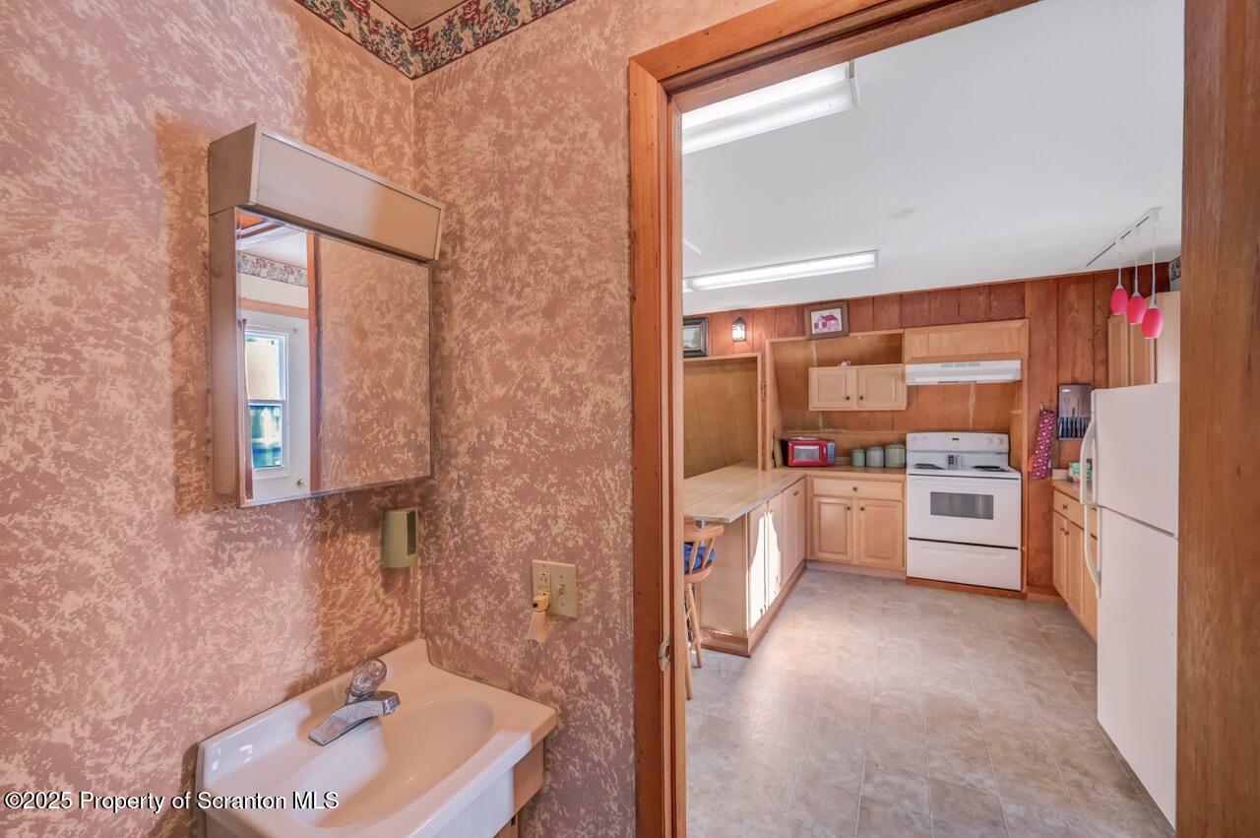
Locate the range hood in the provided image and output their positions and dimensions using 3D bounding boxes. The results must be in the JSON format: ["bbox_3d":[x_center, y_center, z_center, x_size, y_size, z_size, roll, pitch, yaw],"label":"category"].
[{"bbox_3d":[2.669,-0.362,4.247,0.764,0.164,0.420,0,1,28],"label":"range hood"}]

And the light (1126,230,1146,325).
[{"bbox_3d":[2.659,-0.739,2.753,0.107,0.496,0.107,0,1,28],"label":"light"}]

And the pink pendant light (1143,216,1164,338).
[{"bbox_3d":[2.557,-0.691,2.563,0.110,0.601,0.110,0,1,28],"label":"pink pendant light"}]

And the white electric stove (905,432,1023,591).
[{"bbox_3d":[2.748,0.732,4.386,0.762,1.218,0.660,0,1,28],"label":"white electric stove"}]

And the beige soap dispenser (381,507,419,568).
[{"bbox_3d":[-0.544,0.289,1.283,0.058,0.130,0.107,0,1,28],"label":"beige soap dispenser"}]

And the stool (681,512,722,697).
[{"bbox_3d":[0.181,0.934,2.804,0.530,0.920,0.500,0,1,28],"label":"stool"}]

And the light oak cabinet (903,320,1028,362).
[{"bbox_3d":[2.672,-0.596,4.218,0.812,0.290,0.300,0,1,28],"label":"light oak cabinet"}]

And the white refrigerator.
[{"bbox_3d":[2.222,0.622,1.851,0.780,1.520,0.715,0,1,25],"label":"white refrigerator"}]

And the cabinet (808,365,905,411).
[{"bbox_3d":[1.990,-0.264,4.590,0.761,0.377,0.300,0,1,28],"label":"cabinet"}]

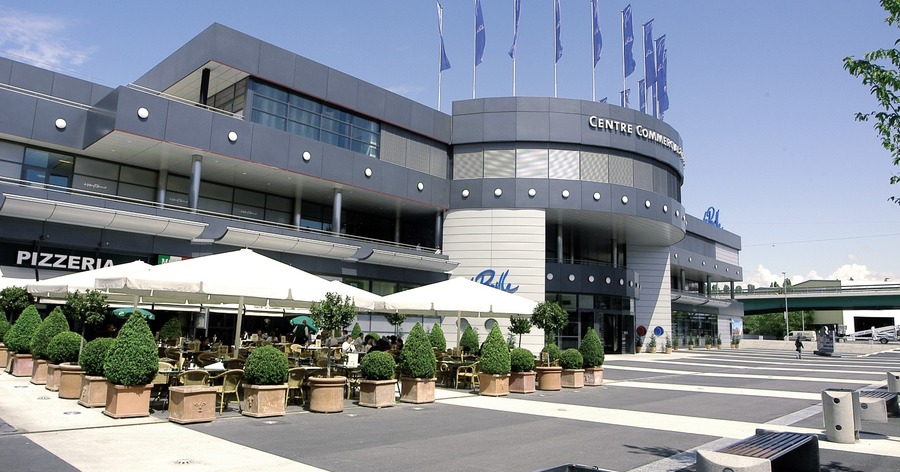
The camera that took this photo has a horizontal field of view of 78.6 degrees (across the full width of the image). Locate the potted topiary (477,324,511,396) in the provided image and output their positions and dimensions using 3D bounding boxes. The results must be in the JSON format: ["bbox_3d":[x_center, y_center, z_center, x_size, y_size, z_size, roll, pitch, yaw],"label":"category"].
[{"bbox_3d":[1.178,3.260,14.400,0.800,1.820,0.800,-8,-13,44],"label":"potted topiary"}]

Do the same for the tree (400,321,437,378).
[{"bbox_3d":[-0.739,2.632,12.700,0.820,1.290,0.820,1,-10,0],"label":"tree"}]

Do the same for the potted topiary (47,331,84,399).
[{"bbox_3d":[-9.018,3.002,12.900,0.800,1.420,0.800,-8,-13,44],"label":"potted topiary"}]

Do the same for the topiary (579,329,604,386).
[{"bbox_3d":[4.487,3.782,17.395,0.780,1.780,0.780,7,-10,-30],"label":"topiary"}]

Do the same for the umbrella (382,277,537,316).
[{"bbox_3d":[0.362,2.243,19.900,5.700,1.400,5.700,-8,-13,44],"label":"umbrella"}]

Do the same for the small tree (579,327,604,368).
[{"bbox_3d":[4.494,3.550,17.431,0.780,1.310,0.780,2,-9,0],"label":"small tree"}]

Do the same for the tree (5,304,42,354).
[{"bbox_3d":[-11.878,2.664,15.355,0.860,1.390,0.860,9,-11,-39],"label":"tree"}]

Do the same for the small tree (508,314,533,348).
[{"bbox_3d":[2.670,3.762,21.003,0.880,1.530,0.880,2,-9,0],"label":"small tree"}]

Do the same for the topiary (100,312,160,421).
[{"bbox_3d":[-5.762,2.325,9.950,0.840,1.800,0.840,-8,-13,44],"label":"topiary"}]

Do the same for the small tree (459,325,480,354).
[{"bbox_3d":[0.746,4.084,21.600,0.820,1.220,0.820,1,-10,0],"label":"small tree"}]

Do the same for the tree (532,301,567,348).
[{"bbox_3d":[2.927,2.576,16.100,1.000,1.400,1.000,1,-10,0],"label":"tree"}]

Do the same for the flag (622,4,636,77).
[{"bbox_3d":[11.109,-12.099,34.181,0.300,4.370,1.000,5,-10,-22],"label":"flag"}]

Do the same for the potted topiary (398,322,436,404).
[{"bbox_3d":[-0.721,2.932,12.890,0.810,1.790,0.810,9,-12,-40],"label":"potted topiary"}]

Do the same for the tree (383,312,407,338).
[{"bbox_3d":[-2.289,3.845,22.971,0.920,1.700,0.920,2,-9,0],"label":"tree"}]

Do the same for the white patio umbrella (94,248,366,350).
[{"bbox_3d":[-5.019,2.006,13.132,6.000,3.460,6.000,5,-9,-20],"label":"white patio umbrella"}]

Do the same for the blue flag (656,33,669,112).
[{"bbox_3d":[14.539,-11.313,37.550,0.350,4.700,1.000,6,-10,-26],"label":"blue flag"}]

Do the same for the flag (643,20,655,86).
[{"bbox_3d":[13.984,-12.716,38.454,0.300,4.800,0.950,6,-11,-28],"label":"flag"}]

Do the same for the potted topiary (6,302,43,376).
[{"bbox_3d":[-11.773,2.888,15.200,0.860,1.850,0.860,-8,-13,44],"label":"potted topiary"}]

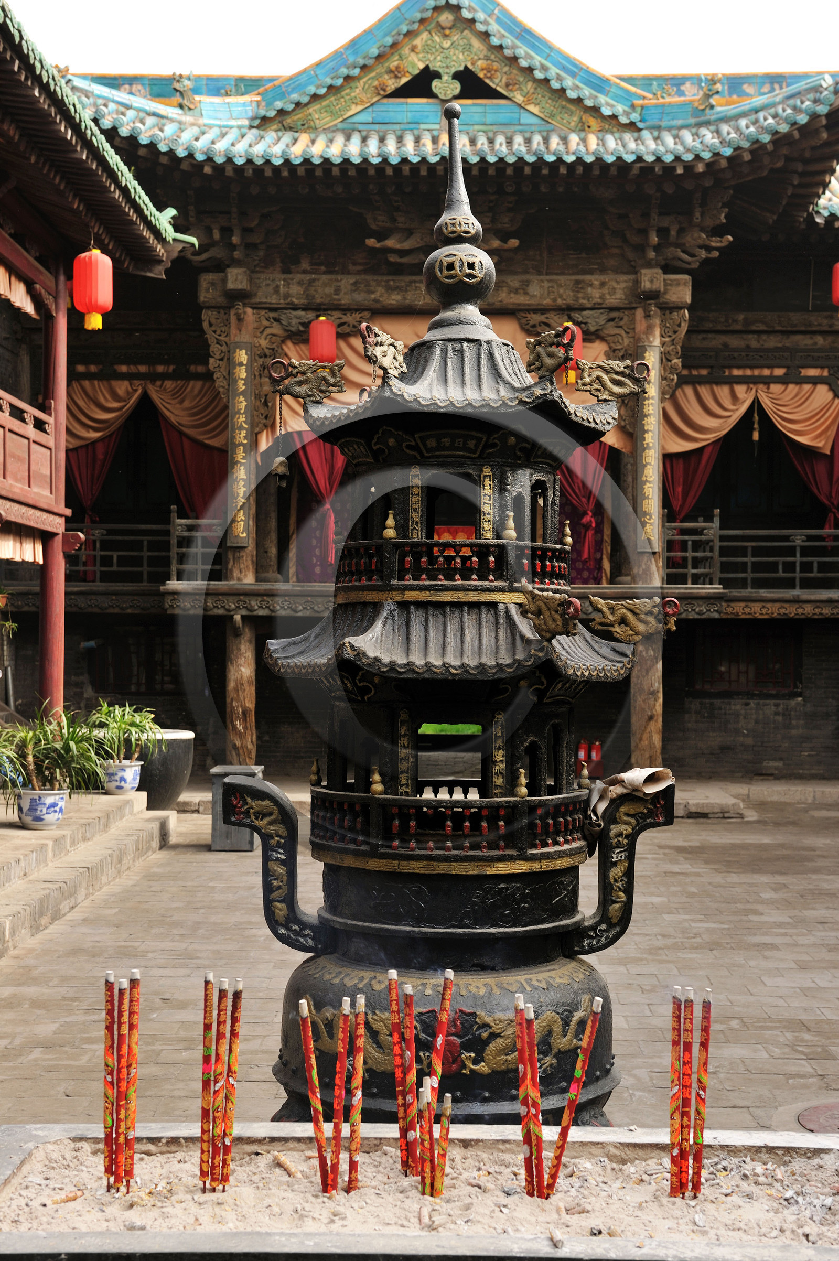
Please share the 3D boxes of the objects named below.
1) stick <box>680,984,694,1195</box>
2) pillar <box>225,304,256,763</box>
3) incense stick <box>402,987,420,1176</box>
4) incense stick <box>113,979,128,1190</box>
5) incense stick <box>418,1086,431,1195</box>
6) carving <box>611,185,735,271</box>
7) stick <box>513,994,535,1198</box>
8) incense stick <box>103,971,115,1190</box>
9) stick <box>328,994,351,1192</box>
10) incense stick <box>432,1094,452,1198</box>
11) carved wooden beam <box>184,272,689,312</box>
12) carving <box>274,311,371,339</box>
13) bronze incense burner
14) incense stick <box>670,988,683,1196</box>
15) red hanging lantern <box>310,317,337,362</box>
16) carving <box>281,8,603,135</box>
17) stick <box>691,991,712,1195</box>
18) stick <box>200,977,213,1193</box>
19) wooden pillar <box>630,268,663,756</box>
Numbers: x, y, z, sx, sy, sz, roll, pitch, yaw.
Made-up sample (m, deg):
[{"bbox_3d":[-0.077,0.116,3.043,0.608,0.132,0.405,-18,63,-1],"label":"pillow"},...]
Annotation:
[{"bbox_3d":[0.454,0.785,2.980,0.015,0.354,0.015,1,0,1],"label":"stick"},{"bbox_3d":[-2.199,-1.044,21.530,0.370,5.947,0.370,0,0,1],"label":"pillar"},{"bbox_3d":[-0.013,0.817,3.150,0.017,0.360,0.017,-2,0,0],"label":"incense stick"},{"bbox_3d":[-0.470,0.714,2.750,0.014,0.330,0.014,1,0,0],"label":"incense stick"},{"bbox_3d":[0.009,0.870,2.977,0.015,0.183,0.015,-2,0,1],"label":"incense stick"},{"bbox_3d":[2.944,-4.731,20.600,1.451,0.971,0.600,0,0,1],"label":"carving"},{"bbox_3d":[0.165,0.726,2.730,0.014,0.317,0.014,-3,0,0],"label":"stick"},{"bbox_3d":[-0.488,0.707,2.750,0.014,0.345,0.014,0,0,0],"label":"incense stick"},{"bbox_3d":[-0.139,0.817,3.050,0.017,0.358,0.017,4,0,0],"label":"stick"},{"bbox_3d":[0.041,0.874,2.967,0.015,0.174,0.015,5,0,1],"label":"incense stick"},{"bbox_3d":[0.253,-3.490,18.000,5.070,0.330,0.340,0,0,1],"label":"carved wooden beam"},{"bbox_3d":[-1.170,-3.664,21.000,1.189,0.342,0.150,0,0,1],"label":"carving"},{"bbox_3d":[0.119,-0.025,7.050,1.820,4.201,1.500,0,0,1],"label":"bronze incense burner"},{"bbox_3d":[0.401,0.719,2.730,0.014,0.330,0.014,0,0,0],"label":"incense stick"},{"bbox_3d":[-0.976,-2.869,17.700,0.270,0.600,0.270,0,0,1],"label":"red hanging lantern"},{"bbox_3d":[0.272,-6.702,21.000,3.836,1.514,0.300,0,0,1],"label":"carving"},{"bbox_3d":[0.441,0.722,2.730,0.014,0.325,0.014,3,0,0],"label":"stick"},{"bbox_3d":[-0.362,0.770,2.984,0.015,0.376,0.015,1,0,1],"label":"stick"},{"bbox_3d":[2.791,-1.220,21.470,0.370,6.298,0.370,0,0,1],"label":"wooden pillar"}]

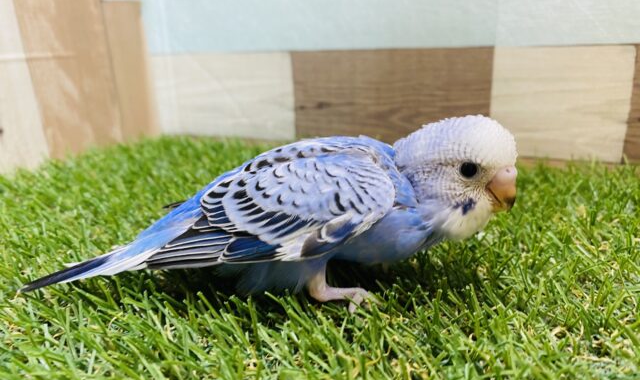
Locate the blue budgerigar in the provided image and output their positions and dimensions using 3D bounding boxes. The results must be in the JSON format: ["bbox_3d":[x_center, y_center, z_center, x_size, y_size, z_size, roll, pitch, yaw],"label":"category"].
[{"bbox_3d":[-0.019,0.007,0.146,0.155,0.056,0.042,-2,17,1],"label":"blue budgerigar"}]

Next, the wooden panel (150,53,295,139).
[{"bbox_3d":[-0.076,-0.075,0.381,0.130,0.066,0.010,6,19,24],"label":"wooden panel"}]

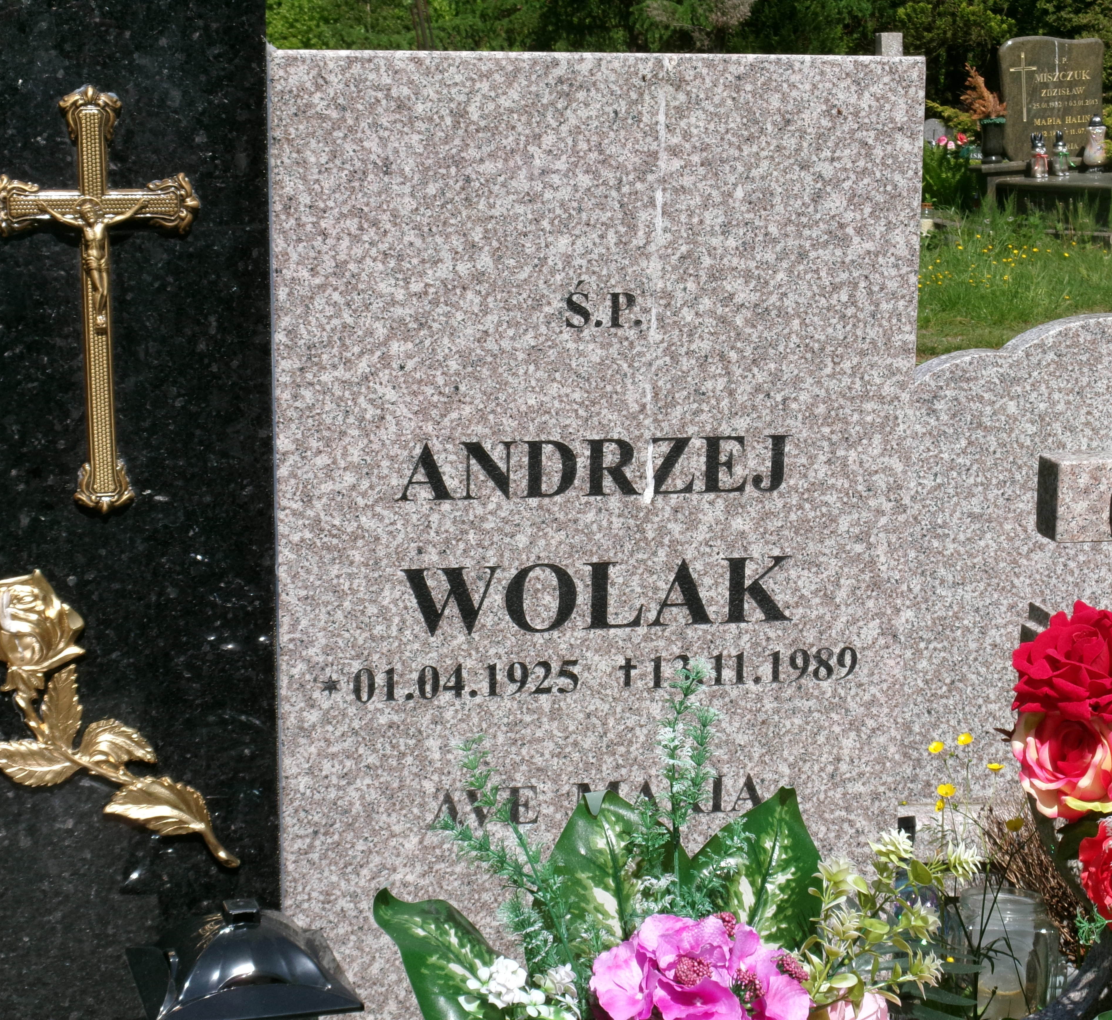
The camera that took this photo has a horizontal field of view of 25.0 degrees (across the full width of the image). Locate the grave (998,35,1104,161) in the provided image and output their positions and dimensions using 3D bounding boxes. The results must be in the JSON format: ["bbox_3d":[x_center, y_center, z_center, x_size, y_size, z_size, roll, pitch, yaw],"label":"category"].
[{"bbox_3d":[3.065,-2.546,15.550,0.720,0.750,0.100,-6,11,-22],"label":"grave"}]

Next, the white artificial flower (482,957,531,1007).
[{"bbox_3d":[-0.041,0.387,2.060,0.041,0.041,0.033,0,-23,3],"label":"white artificial flower"}]

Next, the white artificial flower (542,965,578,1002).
[{"bbox_3d":[0.003,0.389,2.070,0.031,0.031,0.026,-1,-23,0],"label":"white artificial flower"}]

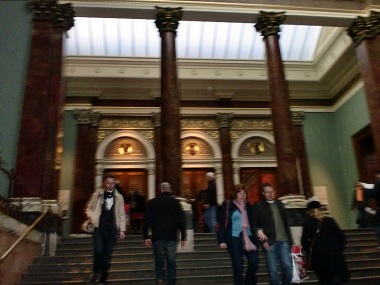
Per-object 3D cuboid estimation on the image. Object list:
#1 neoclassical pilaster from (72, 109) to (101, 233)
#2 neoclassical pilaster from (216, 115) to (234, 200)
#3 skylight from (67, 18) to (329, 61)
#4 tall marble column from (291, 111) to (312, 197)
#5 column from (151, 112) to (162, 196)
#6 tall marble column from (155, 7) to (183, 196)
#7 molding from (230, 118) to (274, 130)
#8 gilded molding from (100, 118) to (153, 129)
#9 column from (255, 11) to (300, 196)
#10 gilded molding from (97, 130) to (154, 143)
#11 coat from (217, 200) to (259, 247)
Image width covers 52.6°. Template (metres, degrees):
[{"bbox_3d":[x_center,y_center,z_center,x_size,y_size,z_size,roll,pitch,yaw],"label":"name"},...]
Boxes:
[{"bbox_3d":[-4.101,1.372,14.801,1.042,5.524,0.675,0,-18,-6],"label":"neoclassical pilaster"},{"bbox_3d":[1.556,1.394,15.533,0.656,5.524,0.531,0,-18,-6],"label":"neoclassical pilaster"},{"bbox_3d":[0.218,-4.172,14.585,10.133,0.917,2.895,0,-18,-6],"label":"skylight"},{"bbox_3d":[4.715,1.319,15.679,0.656,5.524,0.531,0,-18,-6],"label":"tall marble column"},{"bbox_3d":[-1.131,1.398,15.229,0.656,5.524,0.482,0,-18,-6],"label":"column"},{"bbox_3d":[-0.465,-1.027,8.990,0.656,4.748,0.656,0,-18,-6],"label":"tall marble column"},{"bbox_3d":[2.836,-0.793,16.588,2.216,0.523,0.154,0,-18,-6],"label":"molding"},{"bbox_3d":[-2.620,-0.776,15.967,2.155,0.476,0.154,0,-18,-6],"label":"gilded molding"},{"bbox_3d":[2.156,-1.022,9.283,0.656,4.767,0.656,0,-18,-6],"label":"column"},{"bbox_3d":[-2.631,-0.258,15.792,2.334,0.501,0.154,0,-18,-6],"label":"gilded molding"},{"bbox_3d":[0.808,1.379,6.539,0.647,0.772,0.357,4,-19,-18],"label":"coat"}]

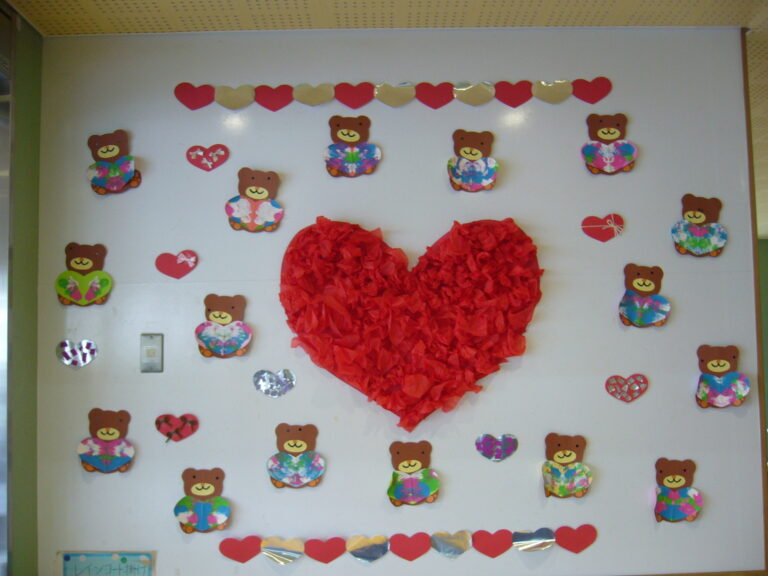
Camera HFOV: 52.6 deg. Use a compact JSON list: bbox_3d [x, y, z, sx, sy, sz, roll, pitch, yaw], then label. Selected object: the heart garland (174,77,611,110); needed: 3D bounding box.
[{"bbox_3d":[0.030,-0.609,2.430,1.374,0.105,0.012,0,-3,-1],"label":"heart garland"}]

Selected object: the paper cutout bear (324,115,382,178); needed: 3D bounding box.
[{"bbox_3d":[-0.094,-0.434,2.394,0.179,0.195,0.015,-1,-4,-1],"label":"paper cutout bear"}]

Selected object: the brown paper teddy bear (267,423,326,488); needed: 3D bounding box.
[{"bbox_3d":[-0.262,0.505,2.333,0.179,0.193,0.015,-1,-4,-1],"label":"brown paper teddy bear"}]

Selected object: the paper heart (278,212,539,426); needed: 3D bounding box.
[{"bbox_3d":[0.084,0.106,2.339,0.791,0.645,0.080,-1,-4,-1],"label":"paper heart"}]

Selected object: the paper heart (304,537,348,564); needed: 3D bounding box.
[{"bbox_3d":[-0.174,0.785,2.320,0.129,0.078,0.006,-1,-4,-1],"label":"paper heart"}]

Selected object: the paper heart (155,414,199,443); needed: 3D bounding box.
[{"bbox_3d":[-0.626,0.424,2.348,0.133,0.085,0.010,-1,-4,-1],"label":"paper heart"}]

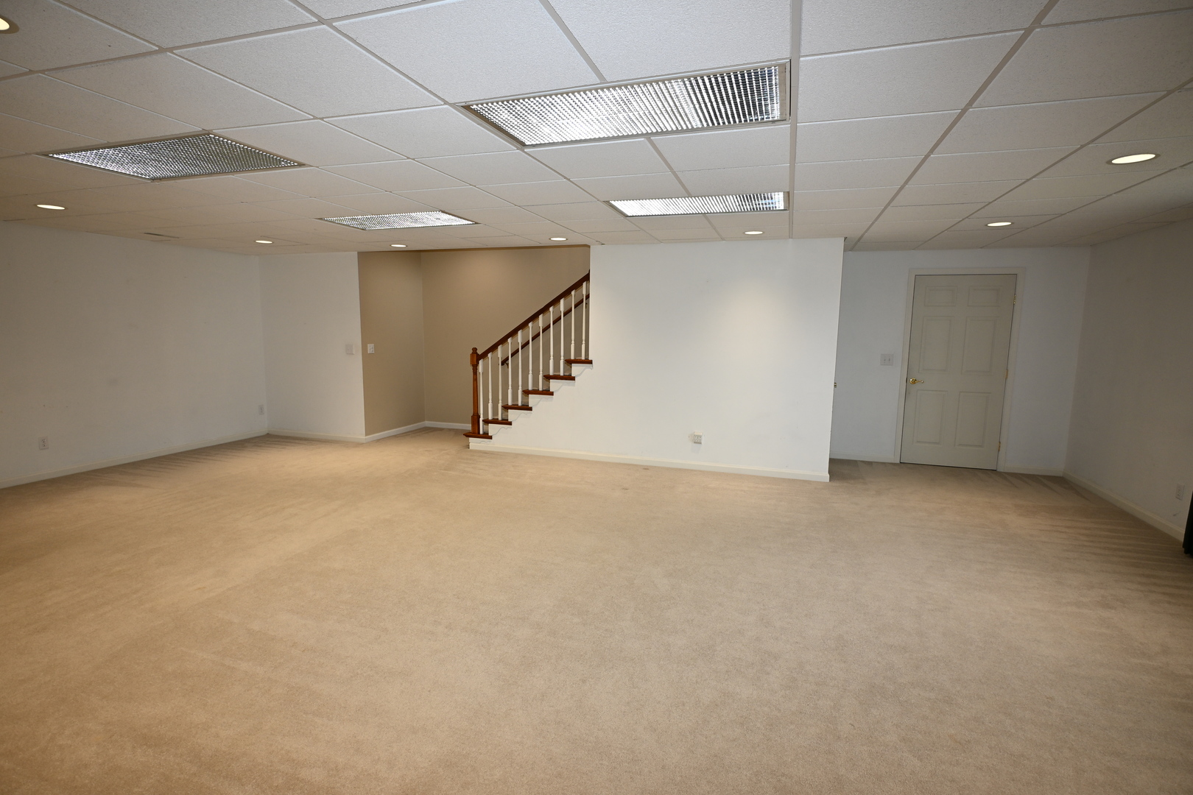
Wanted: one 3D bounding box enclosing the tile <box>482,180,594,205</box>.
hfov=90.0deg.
[{"bbox_3d":[-0.354,-1.287,3.764,0.605,0.020,0.605,3,7,18],"label":"tile"}]

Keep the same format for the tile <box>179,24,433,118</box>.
[{"bbox_3d":[-0.932,-1.095,2.027,0.600,0.020,0.600,3,7,18],"label":"tile"}]

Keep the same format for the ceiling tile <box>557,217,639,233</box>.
[{"bbox_3d":[0.027,-1.417,4.909,0.605,0.020,0.605,3,7,18],"label":"ceiling tile"}]

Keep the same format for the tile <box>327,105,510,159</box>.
[{"bbox_3d":[-0.736,-1.160,2.615,0.603,0.020,0.603,3,7,18],"label":"tile"}]

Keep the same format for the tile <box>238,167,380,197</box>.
[{"bbox_3d":[-1.690,-1.283,3.568,0.605,0.020,0.605,3,7,18],"label":"tile"}]

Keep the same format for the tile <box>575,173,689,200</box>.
[{"bbox_3d":[0.218,-1.259,3.570,0.600,0.020,0.600,3,7,18],"label":"tile"}]

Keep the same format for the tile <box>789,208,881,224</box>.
[{"bbox_3d":[1.743,-1.329,4.352,0.605,0.020,0.605,3,7,18],"label":"tile"}]

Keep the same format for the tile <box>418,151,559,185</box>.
[{"bbox_3d":[-0.546,-1.223,3.188,0.605,0.020,0.605,3,7,18],"label":"tile"}]

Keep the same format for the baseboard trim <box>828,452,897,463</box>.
[{"bbox_3d":[2.865,0.648,6.489,0.696,0.078,0.015,3,7,18],"label":"baseboard trim"}]

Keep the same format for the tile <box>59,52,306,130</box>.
[{"bbox_3d":[-1.512,-1.123,2.218,0.605,0.020,0.605,3,7,18],"label":"tile"}]

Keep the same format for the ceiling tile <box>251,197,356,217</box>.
[{"bbox_3d":[-2.083,-1.373,4.314,0.600,0.020,0.600,3,7,18],"label":"ceiling tile"}]

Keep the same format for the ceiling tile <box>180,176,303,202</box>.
[{"bbox_3d":[-2.260,-1.314,3.760,0.605,0.020,0.605,3,7,18],"label":"ceiling tile"}]

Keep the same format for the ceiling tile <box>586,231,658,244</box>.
[{"bbox_3d":[0.203,-1.481,5.485,0.600,0.020,0.600,3,7,18],"label":"ceiling tile"}]

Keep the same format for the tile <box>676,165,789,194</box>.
[{"bbox_3d":[0.794,-1.228,3.388,0.605,0.020,0.605,3,7,18],"label":"tile"}]

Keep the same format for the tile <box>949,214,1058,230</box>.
[{"bbox_3d":[3.092,-1.338,4.554,0.600,0.020,0.600,3,7,18],"label":"tile"}]

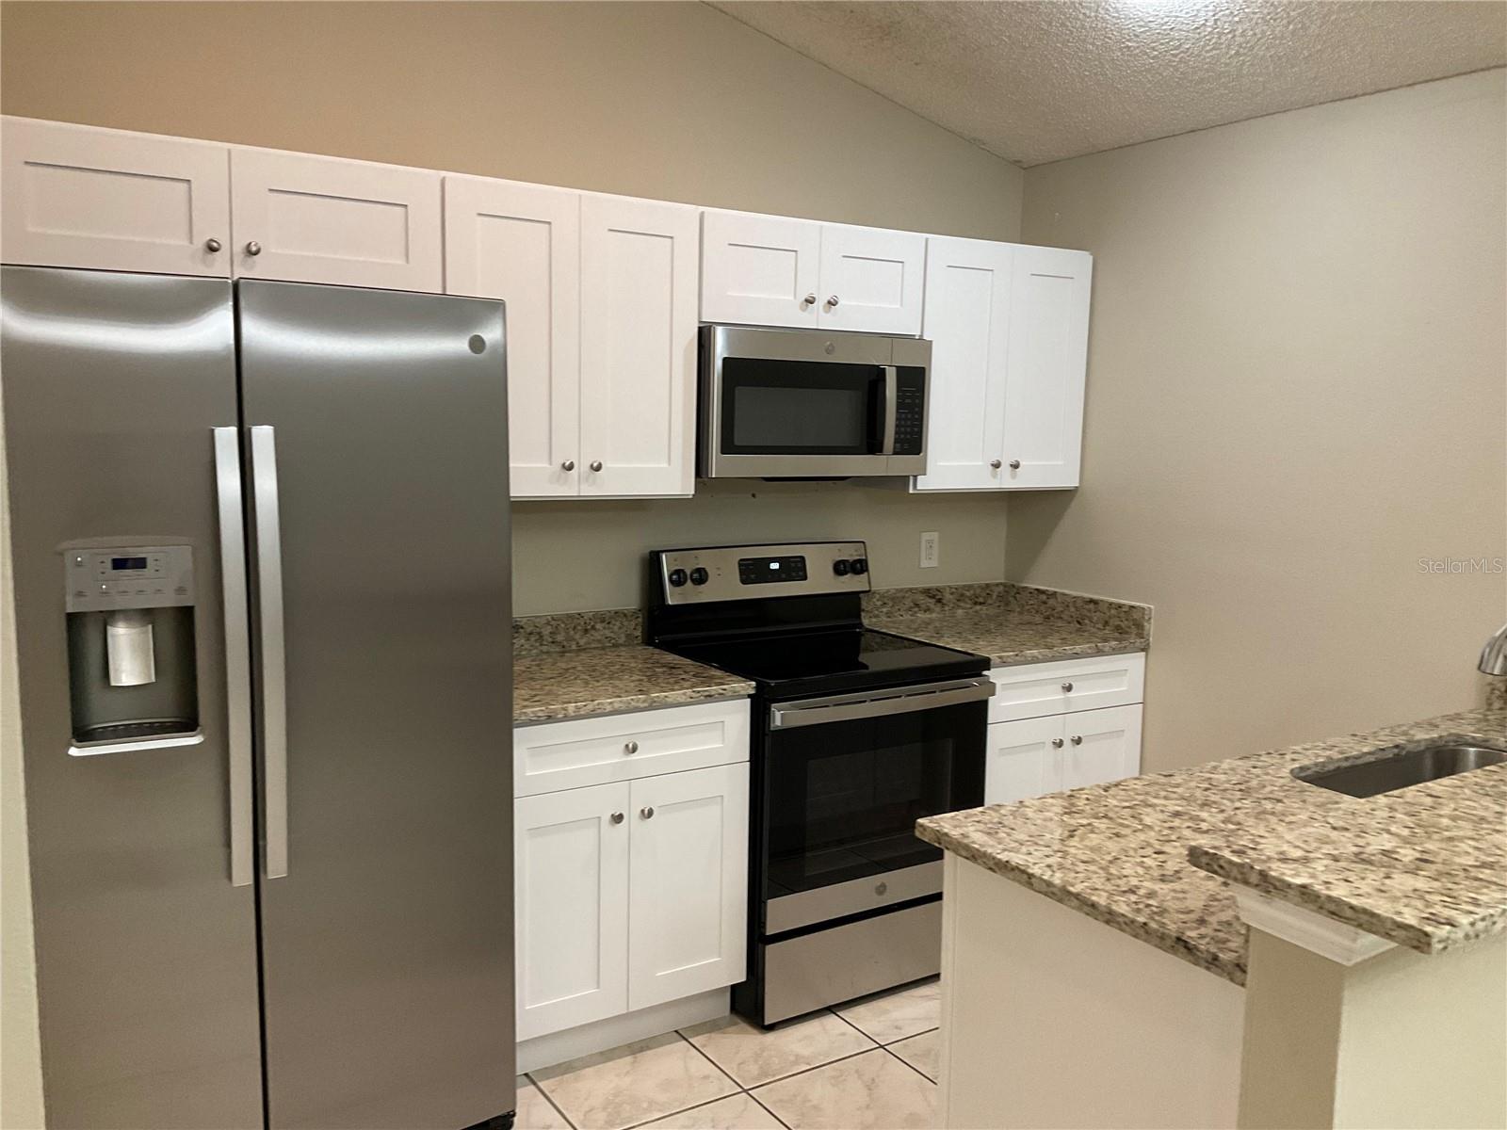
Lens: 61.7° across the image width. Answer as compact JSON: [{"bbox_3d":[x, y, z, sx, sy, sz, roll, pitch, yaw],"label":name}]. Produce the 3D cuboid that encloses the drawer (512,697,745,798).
[{"bbox_3d":[-0.429,0.417,3.278,0.691,0.164,0.505,-3,8,-33],"label":"drawer"}]

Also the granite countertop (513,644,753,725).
[{"bbox_3d":[-0.453,0.298,3.302,0.685,0.034,0.644,-3,8,-33],"label":"granite countertop"}]

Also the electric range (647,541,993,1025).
[{"bbox_3d":[0.187,0.570,3.702,0.757,1.195,0.692,-3,8,-33],"label":"electric range"}]

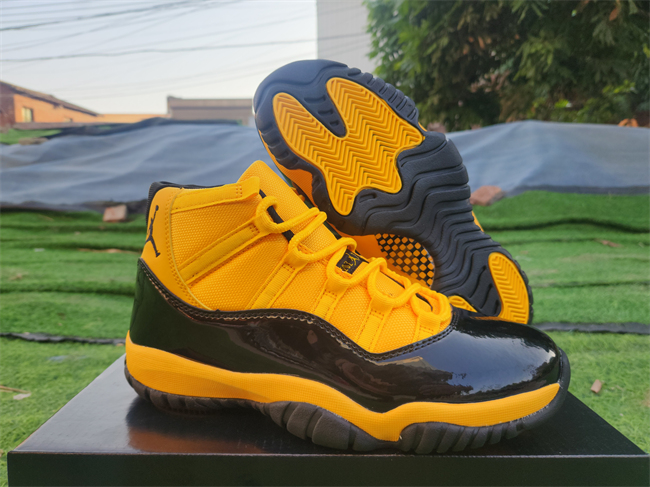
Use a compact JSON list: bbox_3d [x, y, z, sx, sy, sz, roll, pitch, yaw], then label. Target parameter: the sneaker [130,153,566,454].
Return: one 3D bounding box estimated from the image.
[{"bbox_3d":[0.000,0.027,0.285,0.300,0.165,0.110,2,6,14],"label":"sneaker"}]

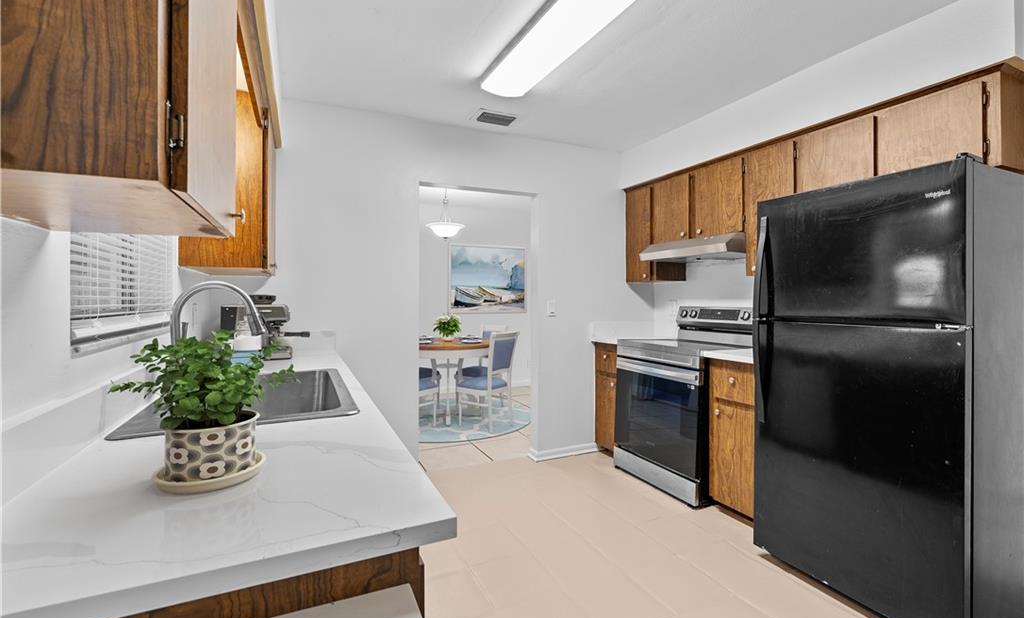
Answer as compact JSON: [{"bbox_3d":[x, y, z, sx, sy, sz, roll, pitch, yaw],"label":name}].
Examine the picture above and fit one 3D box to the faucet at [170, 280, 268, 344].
[{"bbox_3d":[-0.987,0.103,1.535,0.280,0.393,0.120,-1,2,-25],"label":"faucet"}]

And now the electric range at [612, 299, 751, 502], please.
[{"bbox_3d":[1.207,0.577,3.099,0.700,1.175,0.760,-1,2,-25],"label":"electric range"}]

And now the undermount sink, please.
[{"bbox_3d":[-0.896,0.397,1.606,0.580,0.200,0.890,-1,2,-25],"label":"undermount sink"}]

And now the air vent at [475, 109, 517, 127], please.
[{"bbox_3d":[-0.107,-1.257,3.043,0.305,0.025,0.205,-1,2,-25],"label":"air vent"}]

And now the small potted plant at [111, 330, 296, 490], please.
[{"bbox_3d":[-0.565,0.176,0.873,0.270,0.280,0.260,-1,2,-25],"label":"small potted plant"}]

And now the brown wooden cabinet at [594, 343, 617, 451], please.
[{"bbox_3d":[1.031,0.712,3.652,0.600,0.880,0.375,-1,2,-25],"label":"brown wooden cabinet"}]

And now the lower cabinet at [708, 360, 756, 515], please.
[{"bbox_3d":[1.513,0.735,2.609,0.600,0.880,0.387,-1,2,-25],"label":"lower cabinet"}]

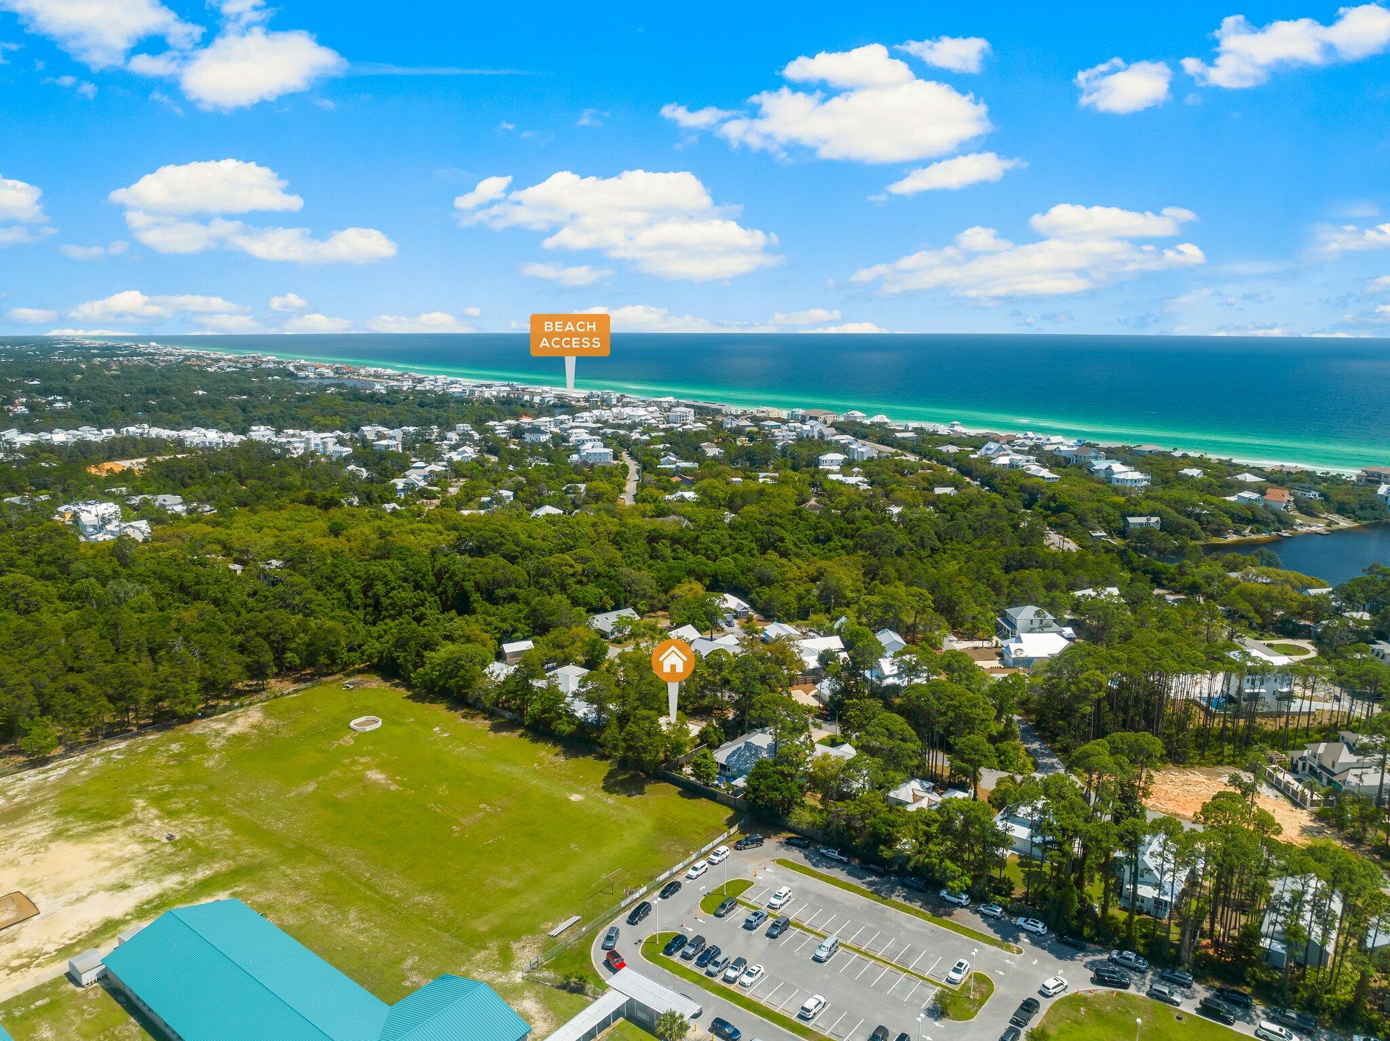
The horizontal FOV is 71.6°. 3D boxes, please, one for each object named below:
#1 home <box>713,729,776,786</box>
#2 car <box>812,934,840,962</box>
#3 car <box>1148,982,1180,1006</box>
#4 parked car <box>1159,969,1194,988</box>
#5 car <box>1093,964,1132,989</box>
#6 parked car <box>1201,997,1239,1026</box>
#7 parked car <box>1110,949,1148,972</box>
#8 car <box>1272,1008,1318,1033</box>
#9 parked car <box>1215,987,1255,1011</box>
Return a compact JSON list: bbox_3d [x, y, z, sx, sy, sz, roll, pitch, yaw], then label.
[{"bbox_3d":[13.870,53.980,224.500,12.200,5.900,17.000,9,14,38],"label":"home"},{"bbox_3d":[21.610,69.620,157.070,1.970,1.800,5.000,9,15,39],"label":"car"},{"bbox_3d":[71.340,71.790,146.250,4.700,1.800,1.920,7,13,32],"label":"car"},{"bbox_3d":[75.250,71.020,150.250,4.800,1.740,1.930,8,14,36],"label":"parked car"},{"bbox_3d":[65.080,71.030,150.020,4.850,1.800,1.920,3,12,17],"label":"car"},{"bbox_3d":[77.510,72.470,142.680,4.750,1.860,1.900,7,13,32],"label":"parked car"},{"bbox_3d":[69.350,70.180,154.030,5.750,1.900,2.000,9,14,37],"label":"parked car"},{"bbox_3d":[87.420,72.850,140.650,5.800,1.920,2.020,10,15,41],"label":"car"},{"bbox_3d":[81.640,71.940,145.670,4.850,1.720,1.940,9,14,37],"label":"parked car"}]

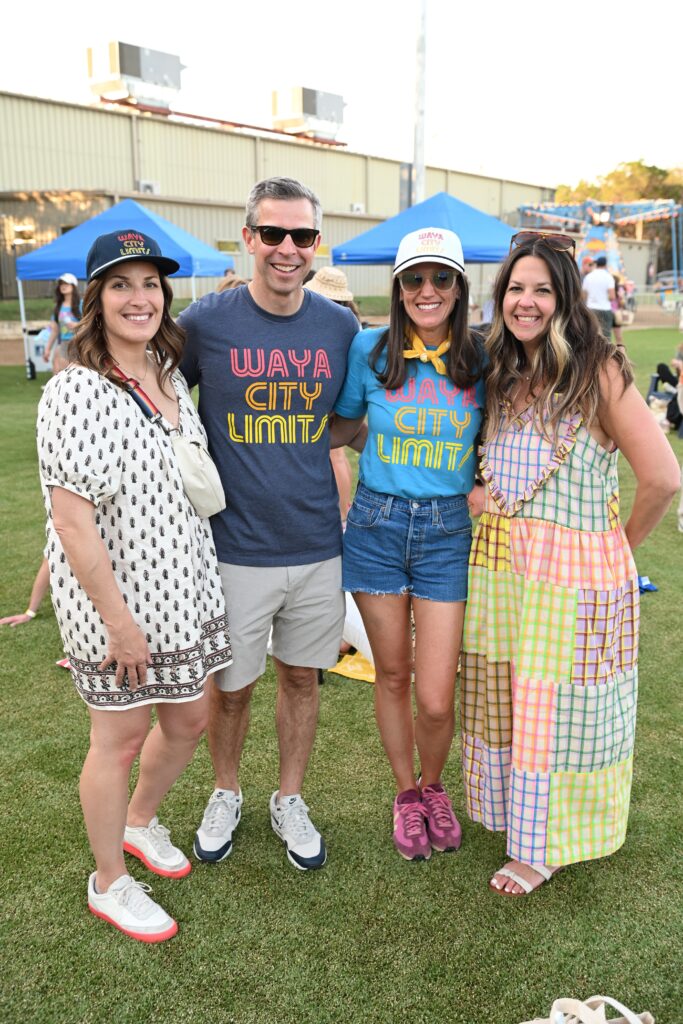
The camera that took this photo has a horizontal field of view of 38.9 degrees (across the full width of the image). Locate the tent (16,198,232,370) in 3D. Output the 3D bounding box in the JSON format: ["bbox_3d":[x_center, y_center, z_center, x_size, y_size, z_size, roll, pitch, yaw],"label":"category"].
[{"bbox_3d":[-3.770,-4.095,17.569,3.050,3.050,3.050,1,14,6],"label":"tent"}]

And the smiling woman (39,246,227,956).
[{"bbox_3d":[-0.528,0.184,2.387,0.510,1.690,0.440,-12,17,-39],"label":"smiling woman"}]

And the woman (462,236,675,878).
[{"bbox_3d":[0.577,0.155,2.497,0.570,1.670,0.420,5,15,21],"label":"woman"}]

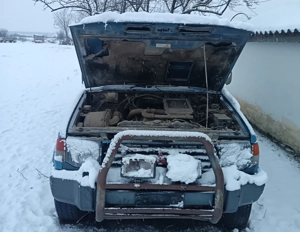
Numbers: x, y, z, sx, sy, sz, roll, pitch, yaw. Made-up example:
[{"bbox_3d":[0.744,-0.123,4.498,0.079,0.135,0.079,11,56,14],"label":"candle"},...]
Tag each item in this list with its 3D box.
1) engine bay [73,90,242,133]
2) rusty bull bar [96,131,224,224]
[{"bbox_3d":[0.060,0.114,2.572,1.326,0.398,0.949,1,15,-1],"label":"engine bay"},{"bbox_3d":[0.071,0.440,1.958,0.867,0.617,0.224,1,15,-1],"label":"rusty bull bar"}]

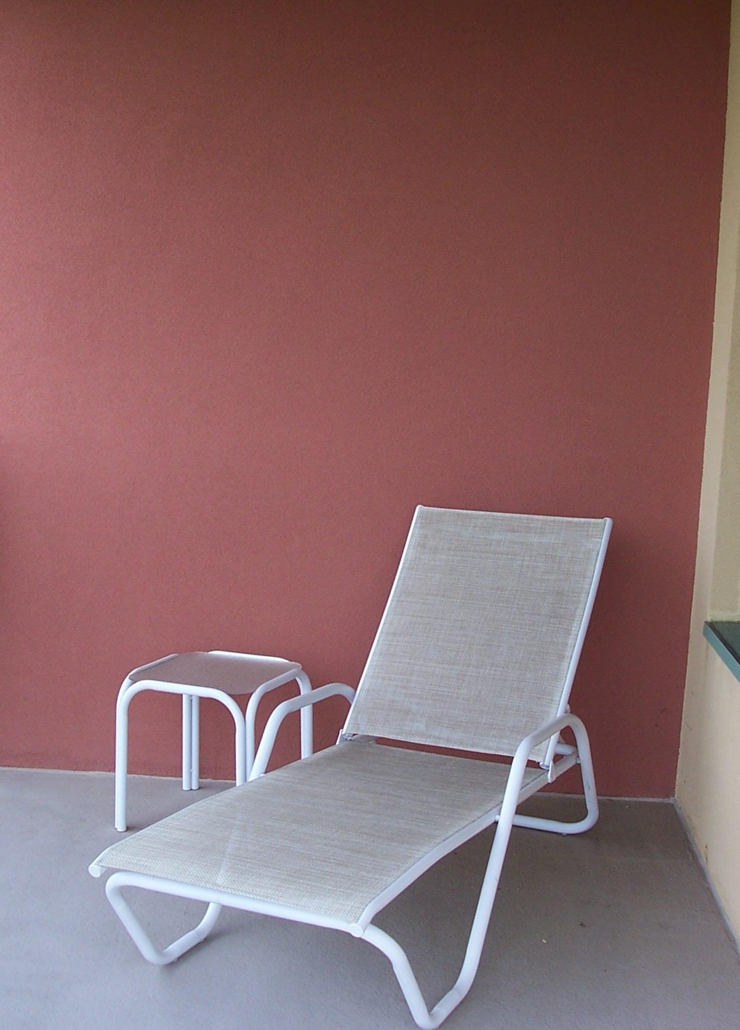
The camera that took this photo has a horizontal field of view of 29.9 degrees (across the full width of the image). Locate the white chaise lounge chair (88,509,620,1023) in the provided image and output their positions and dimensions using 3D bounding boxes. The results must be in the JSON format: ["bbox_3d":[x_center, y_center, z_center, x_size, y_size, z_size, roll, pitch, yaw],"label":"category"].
[{"bbox_3d":[0.061,0.524,3.387,0.671,0.912,1.727,6,8,23],"label":"white chaise lounge chair"}]

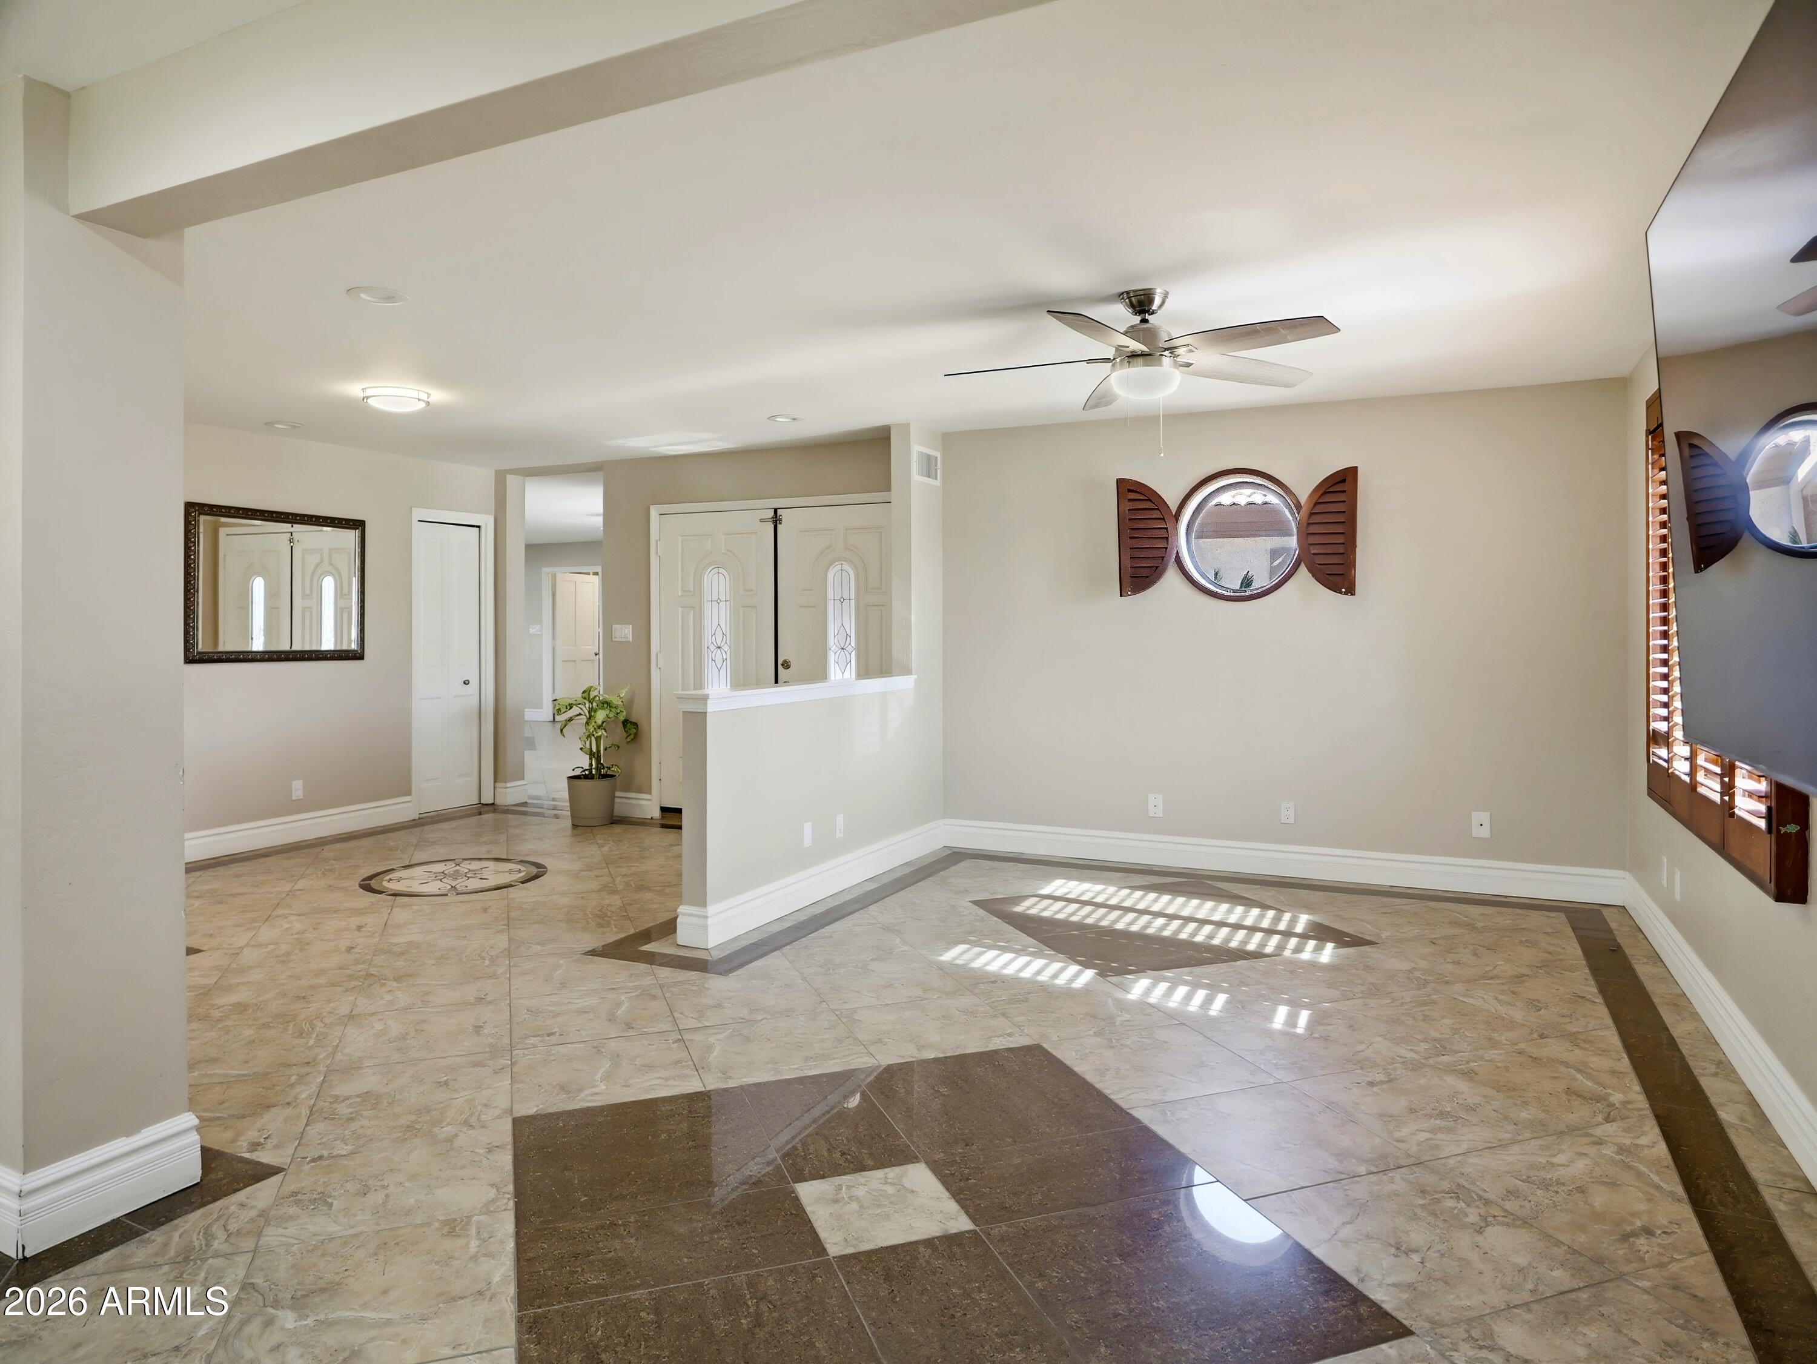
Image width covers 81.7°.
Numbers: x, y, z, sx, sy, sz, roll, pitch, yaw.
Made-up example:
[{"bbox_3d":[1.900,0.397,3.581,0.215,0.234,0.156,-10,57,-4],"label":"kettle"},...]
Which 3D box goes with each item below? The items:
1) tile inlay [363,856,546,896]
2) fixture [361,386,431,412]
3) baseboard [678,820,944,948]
[{"bbox_3d":[-2.408,1.022,5.559,0.920,0.012,0.940,0,2,0],"label":"tile inlay"},{"bbox_3d":[-2.579,-1.418,5.273,0.340,0.095,0.340,1,2,28],"label":"fixture"},{"bbox_3d":[-0.364,0.960,5.343,0.130,0.160,2.240,1,2,27],"label":"baseboard"}]

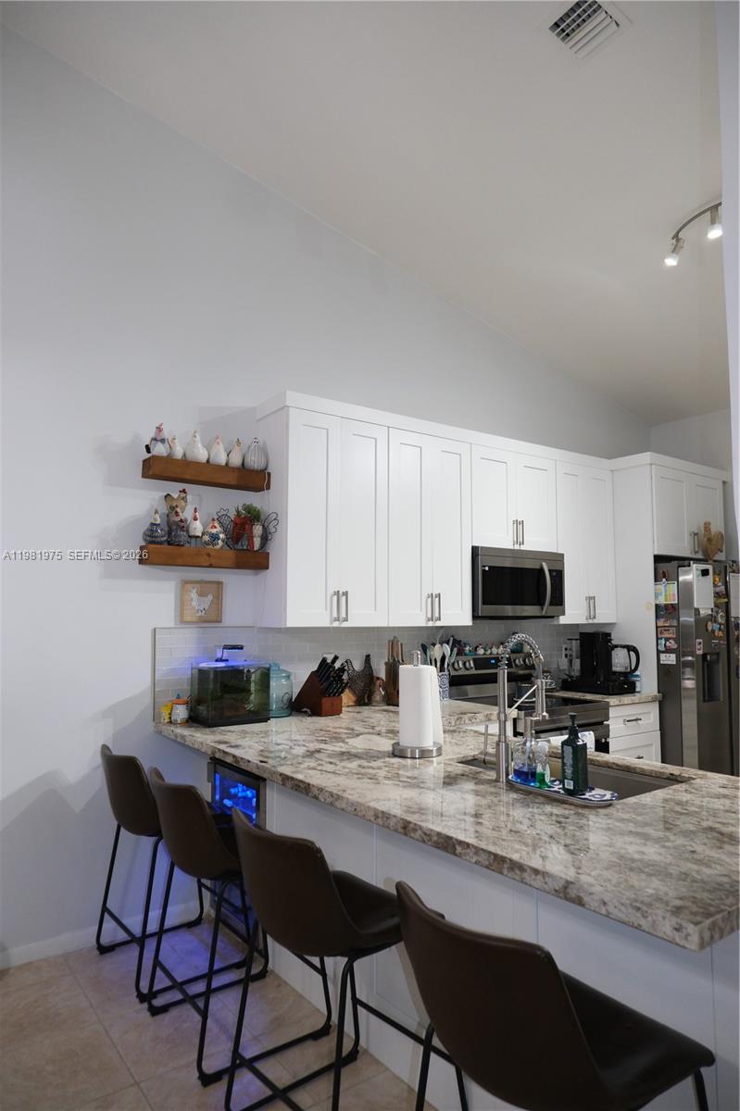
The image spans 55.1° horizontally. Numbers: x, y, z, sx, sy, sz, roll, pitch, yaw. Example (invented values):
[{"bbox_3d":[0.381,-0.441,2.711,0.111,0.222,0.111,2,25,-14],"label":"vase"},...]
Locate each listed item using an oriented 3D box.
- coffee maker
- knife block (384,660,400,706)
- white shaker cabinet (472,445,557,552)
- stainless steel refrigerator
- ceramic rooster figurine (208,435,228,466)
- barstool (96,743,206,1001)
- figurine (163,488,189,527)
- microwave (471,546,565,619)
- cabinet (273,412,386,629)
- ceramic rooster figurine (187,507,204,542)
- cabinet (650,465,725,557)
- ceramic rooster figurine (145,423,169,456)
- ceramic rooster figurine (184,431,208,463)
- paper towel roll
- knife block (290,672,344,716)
[{"bbox_3d":[1.528,0.716,4.757,0.265,0.382,0.380,4,-6,-36],"label":"coffee maker"},{"bbox_3d":[0.156,0.711,3.980,0.110,0.250,0.130,4,-6,-36],"label":"knife block"},{"bbox_3d":[0.801,-0.324,4.466,0.766,0.603,0.325,4,-6,-36],"label":"white shaker cabinet"},{"bbox_3d":[2.152,0.973,4.990,0.908,1.760,0.830,4,-6,-36],"label":"stainless steel refrigerator"},{"bbox_3d":[-0.740,-0.507,3.459,0.088,0.171,0.100,2,-5,-21],"label":"ceramic rooster figurine"},{"bbox_3d":[-0.812,1.227,2.966,0.505,0.882,0.485,4,-6,-36],"label":"barstool"},{"bbox_3d":[-0.902,-0.168,3.317,0.126,0.266,0.101,-3,-5,30],"label":"figurine"},{"bbox_3d":[0.824,0.181,4.392,0.762,0.417,0.405,4,-6,-36],"label":"microwave"},{"bbox_3d":[-0.244,-0.163,3.683,0.601,1.049,0.335,4,-6,-36],"label":"cabinet"},{"bbox_3d":[-0.827,-0.130,3.364,0.070,0.199,0.085,2,-5,-18],"label":"ceramic rooster figurine"},{"bbox_3d":[2.076,-0.263,5.231,0.932,0.598,0.605,4,-6,-36],"label":"cabinet"},{"bbox_3d":[-0.983,-0.527,3.281,0.108,0.178,0.085,2,-5,-24],"label":"ceramic rooster figurine"},{"bbox_3d":[-0.829,-0.514,3.394,0.111,0.172,0.115,2,-5,-21],"label":"ceramic rooster figurine"},{"bbox_3d":[0.170,0.538,2.526,0.136,0.281,0.136,0,-5,0],"label":"paper towel roll"},{"bbox_3d":[-0.261,0.674,3.542,0.129,0.213,0.247,4,-6,-36],"label":"knife block"}]

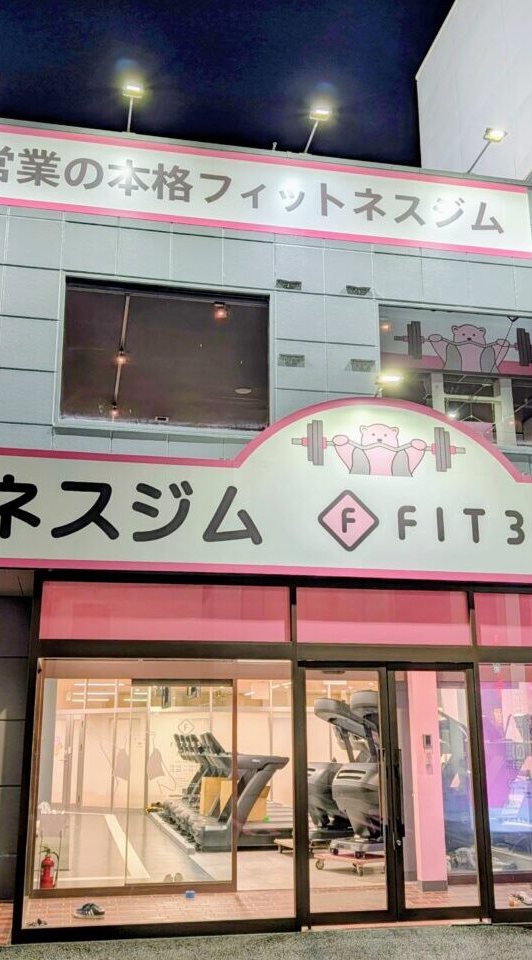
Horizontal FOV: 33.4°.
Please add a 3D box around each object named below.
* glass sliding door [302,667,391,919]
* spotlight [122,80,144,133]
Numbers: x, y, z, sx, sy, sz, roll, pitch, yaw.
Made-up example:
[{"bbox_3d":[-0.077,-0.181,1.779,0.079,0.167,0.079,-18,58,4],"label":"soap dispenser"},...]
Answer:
[{"bbox_3d":[0.692,2.584,7.419,0.769,2.006,0.050,3,-15,-11],"label":"glass sliding door"},{"bbox_3d":[-1.504,-4.212,9.991,0.260,0.230,0.760,3,-15,-11],"label":"spotlight"}]

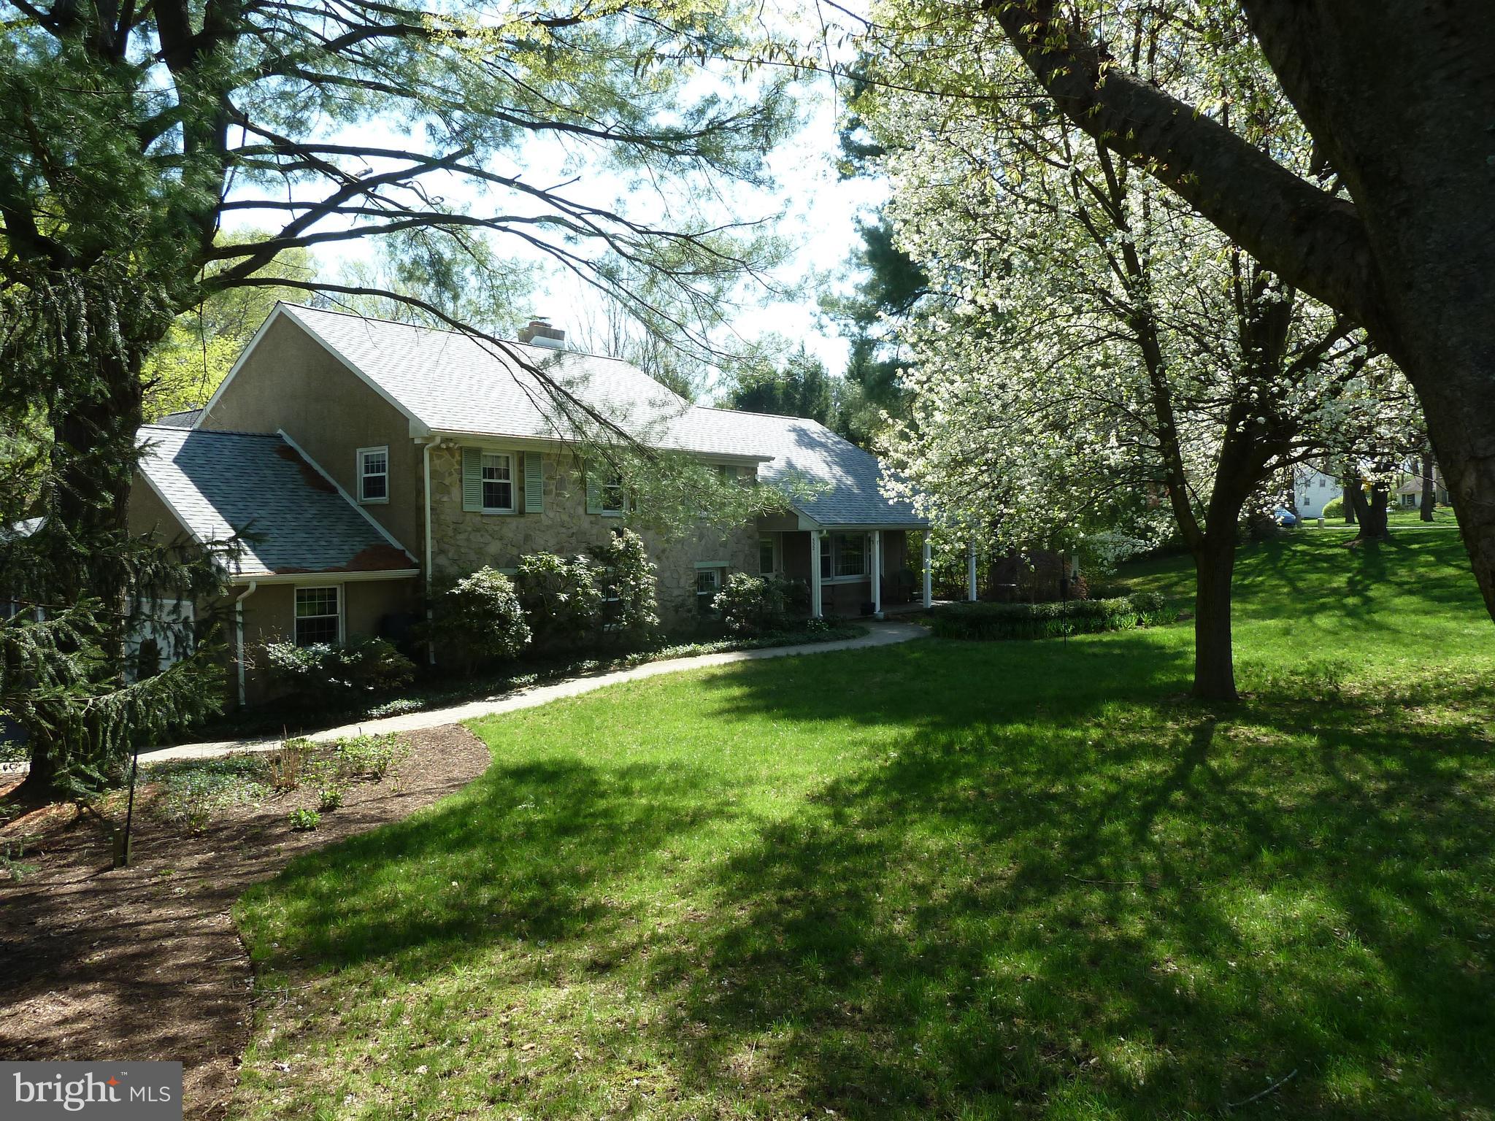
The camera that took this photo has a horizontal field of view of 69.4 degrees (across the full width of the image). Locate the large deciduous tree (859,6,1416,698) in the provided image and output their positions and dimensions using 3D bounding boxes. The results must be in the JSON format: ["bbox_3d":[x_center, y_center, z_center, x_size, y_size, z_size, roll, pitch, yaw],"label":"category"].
[{"bbox_3d":[4.500,-2.550,10.900,6.400,7.900,6.100,0,2,0],"label":"large deciduous tree"}]

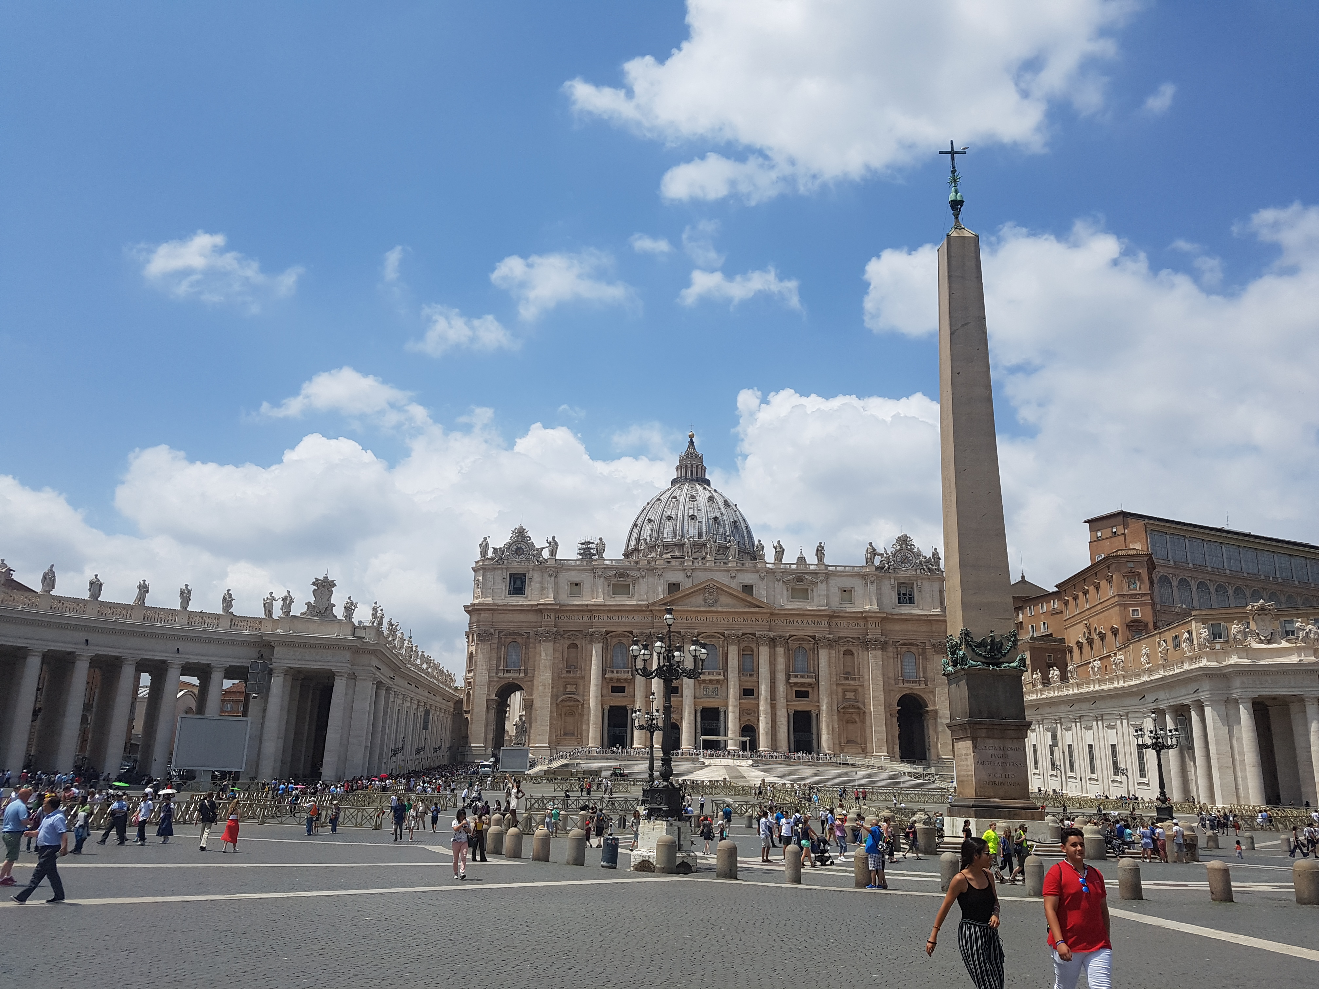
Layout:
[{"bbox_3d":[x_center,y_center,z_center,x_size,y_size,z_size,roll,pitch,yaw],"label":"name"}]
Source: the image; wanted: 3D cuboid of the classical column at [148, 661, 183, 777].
[{"bbox_3d":[-50.270,23.228,101.420,1.750,12.167,1.750,9,-17,-24],"label":"classical column"}]

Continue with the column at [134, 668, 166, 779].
[{"bbox_3d":[-61.155,27.785,119.811,2.000,12.830,2.000,1,-16,0],"label":"column"}]

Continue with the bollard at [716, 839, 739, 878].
[{"bbox_3d":[1.888,10.200,27.665,0.600,1.009,0.600,0,-16,4],"label":"bollard"}]

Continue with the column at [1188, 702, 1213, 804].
[{"bbox_3d":[65.182,31.021,118.835,1.750,12.167,1.750,-7,-17,27],"label":"column"}]

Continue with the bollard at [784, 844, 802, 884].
[{"bbox_3d":[3.654,10.137,27.178,0.460,0.976,0.460,-1,-16,7],"label":"bollard"}]

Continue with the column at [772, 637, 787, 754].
[{"bbox_3d":[29.497,48.288,239.059,3.300,28.300,3.300,2,-15,-1],"label":"column"}]

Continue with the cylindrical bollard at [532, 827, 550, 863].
[{"bbox_3d":[-3.986,11.888,33.583,0.580,1.035,0.580,3,-16,-6],"label":"cylindrical bollard"}]

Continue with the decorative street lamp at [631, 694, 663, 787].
[{"bbox_3d":[-0.455,14.663,57.382,2.200,6.250,2.200,1,-16,0],"label":"decorative street lamp"}]

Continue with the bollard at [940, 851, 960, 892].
[{"bbox_3d":[7.665,9.946,26.133,0.500,0.943,0.500,1,-16,0],"label":"bollard"}]

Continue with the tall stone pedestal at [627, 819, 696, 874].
[{"bbox_3d":[0.182,10.302,29.102,1.420,1.429,1.420,-14,-23,43],"label":"tall stone pedestal"}]

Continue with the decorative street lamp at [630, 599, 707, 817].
[{"bbox_3d":[0.225,6.465,29.784,2.200,6.265,2.200,1,-16,0],"label":"decorative street lamp"}]

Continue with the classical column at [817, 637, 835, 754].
[{"bbox_3d":[39.124,46.783,231.493,3.400,27.364,3.200,2,-16,0],"label":"classical column"}]

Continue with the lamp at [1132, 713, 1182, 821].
[{"bbox_3d":[33.329,18.131,66.090,2.750,7.370,2.750,-6,-17,25],"label":"lamp"}]

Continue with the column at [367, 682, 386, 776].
[{"bbox_3d":[-37.207,31.013,130.289,1.750,12.675,1.750,2,-16,-1],"label":"column"}]

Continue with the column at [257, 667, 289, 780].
[{"bbox_3d":[-44.805,26.558,114.818,2.000,12.880,2.000,2,-16,-1],"label":"column"}]

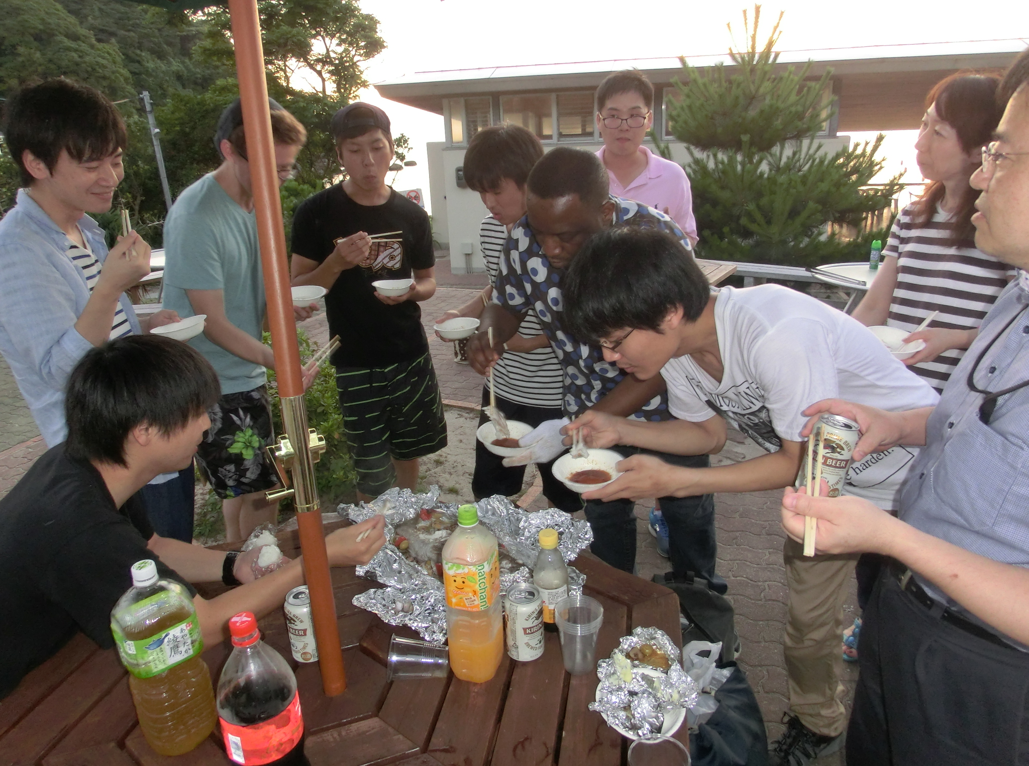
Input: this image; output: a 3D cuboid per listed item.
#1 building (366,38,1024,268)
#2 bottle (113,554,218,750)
[{"bbox_3d":[3.916,-3.192,9.640,10.000,2.650,5.500,3,19,13],"label":"building"},{"bbox_3d":[-0.526,0.405,1.067,0.108,0.303,0.096,-19,25,-41],"label":"bottle"}]

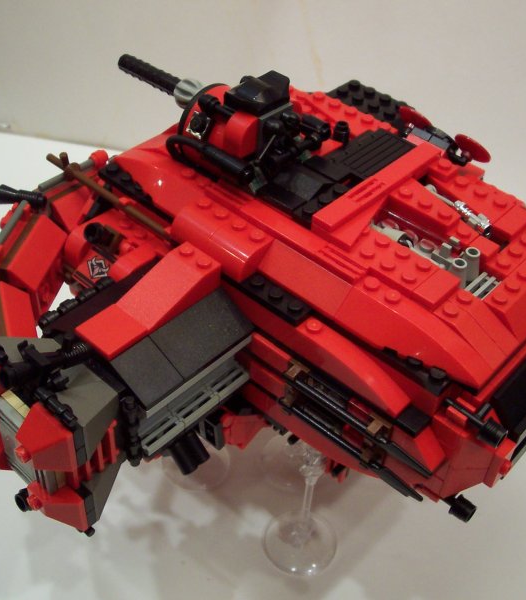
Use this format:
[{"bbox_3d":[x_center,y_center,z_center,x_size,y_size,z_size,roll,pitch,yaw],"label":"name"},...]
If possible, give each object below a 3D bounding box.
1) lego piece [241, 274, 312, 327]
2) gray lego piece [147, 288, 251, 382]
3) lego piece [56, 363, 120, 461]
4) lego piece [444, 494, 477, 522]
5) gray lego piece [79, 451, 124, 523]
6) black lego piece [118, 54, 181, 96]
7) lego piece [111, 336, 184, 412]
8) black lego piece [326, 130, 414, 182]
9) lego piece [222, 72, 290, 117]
[{"bbox_3d":[0.004,-0.001,0.275,0.024,0.005,0.008,33,50,27],"label":"lego piece"},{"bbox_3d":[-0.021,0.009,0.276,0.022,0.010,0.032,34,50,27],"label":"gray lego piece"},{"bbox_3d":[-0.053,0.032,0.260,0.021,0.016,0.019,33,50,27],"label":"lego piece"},{"bbox_3d":[0.066,0.069,0.283,0.007,0.007,0.007,34,50,27],"label":"lego piece"},{"bbox_3d":[-0.051,0.056,0.273,0.016,0.016,0.018,36,52,29],"label":"gray lego piece"},{"bbox_3d":[-0.045,-0.090,0.344,0.032,0.007,0.007,32,49,29],"label":"black lego piece"},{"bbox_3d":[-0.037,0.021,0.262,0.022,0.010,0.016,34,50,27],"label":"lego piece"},{"bbox_3d":[0.039,-0.052,0.311,0.021,0.005,0.032,33,50,27],"label":"black lego piece"},{"bbox_3d":[-0.002,-0.074,0.303,0.017,0.010,0.016,34,50,27],"label":"lego piece"}]

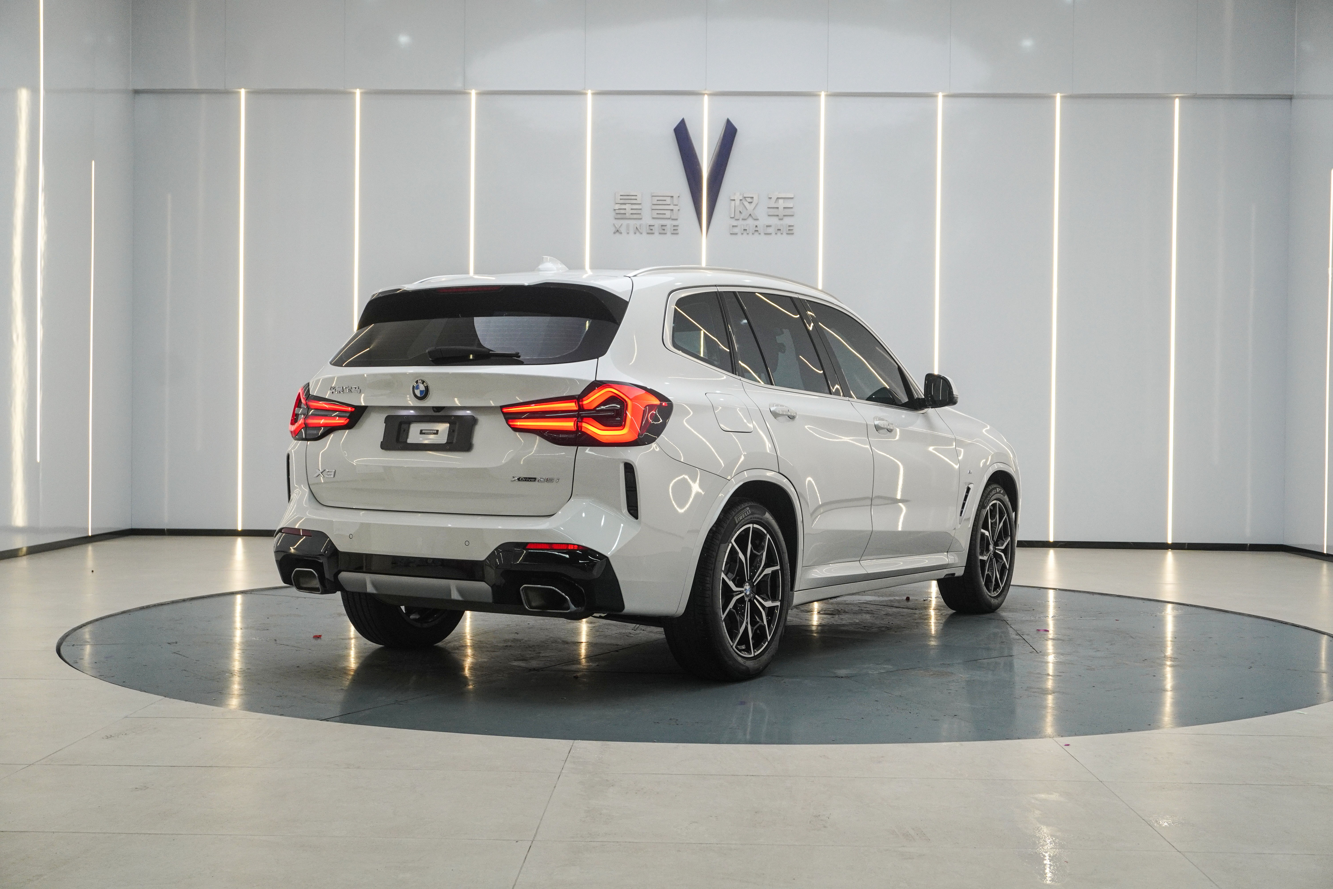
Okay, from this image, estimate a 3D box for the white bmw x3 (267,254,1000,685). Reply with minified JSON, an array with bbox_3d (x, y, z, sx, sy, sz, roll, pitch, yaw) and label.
[{"bbox_3d":[0.251,0.070,7.949,2.060,1.690,4.737,1,1,31],"label":"white bmw x3"}]

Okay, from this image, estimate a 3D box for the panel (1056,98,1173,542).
[{"bbox_3d":[3.814,-1.057,13.600,1.002,3.775,0.060,1,1,2],"label":"panel"}]

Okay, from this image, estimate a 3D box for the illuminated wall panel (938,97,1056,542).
[{"bbox_3d":[2.813,-1.069,13.630,1.000,3.777,0.060,1,1,2],"label":"illuminated wall panel"}]

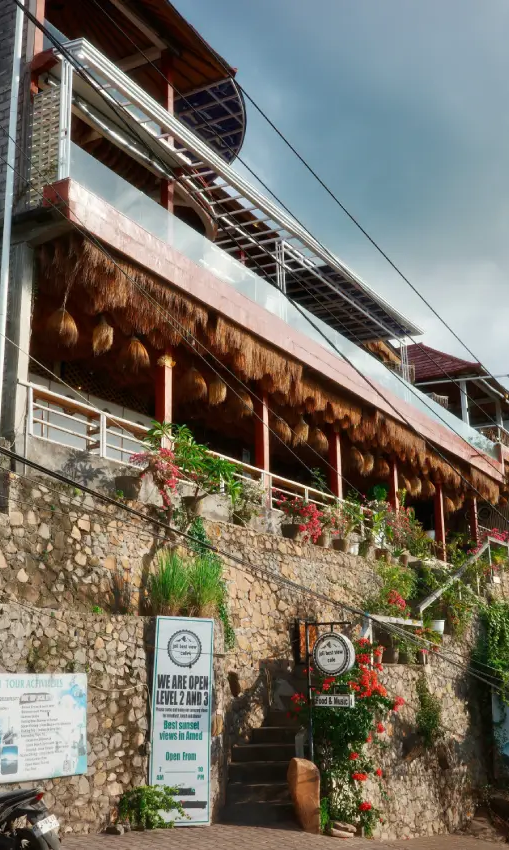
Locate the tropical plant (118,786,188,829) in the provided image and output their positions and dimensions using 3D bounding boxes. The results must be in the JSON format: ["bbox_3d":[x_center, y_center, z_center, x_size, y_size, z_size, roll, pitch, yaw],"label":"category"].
[{"bbox_3d":[-1.047,3.878,9.600,0.670,0.430,0.480,0,-16,-6],"label":"tropical plant"}]

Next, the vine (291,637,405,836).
[{"bbox_3d":[1.263,4.101,12.556,0.850,2.400,1.450,-9,-17,28],"label":"vine"}]

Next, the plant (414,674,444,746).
[{"bbox_3d":[2.894,4.738,15.619,0.280,1.170,0.550,-9,-17,28],"label":"plant"}]

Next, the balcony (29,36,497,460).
[{"bbox_3d":[2.080,-1.837,22.517,1.600,2.900,20.940,-10,-18,29],"label":"balcony"}]

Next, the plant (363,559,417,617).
[{"bbox_3d":[2.651,3.167,18.408,0.780,1.080,0.980,-9,-17,28],"label":"plant"}]

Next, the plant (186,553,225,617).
[{"bbox_3d":[-0.785,2.621,15.140,0.550,1.100,0.620,-11,-19,29],"label":"plant"}]

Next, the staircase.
[{"bbox_3d":[0.083,4.416,12.425,0.980,1.300,1.650,0,-15,-3],"label":"staircase"}]

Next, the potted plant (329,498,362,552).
[{"bbox_3d":[1.942,2.123,20.155,0.530,1.180,0.560,-10,-18,29],"label":"potted plant"}]

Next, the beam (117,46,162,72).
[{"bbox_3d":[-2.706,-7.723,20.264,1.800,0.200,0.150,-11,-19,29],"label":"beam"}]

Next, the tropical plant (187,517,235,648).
[{"bbox_3d":[-0.755,2.765,16.579,0.550,2.250,0.900,-11,-19,29],"label":"tropical plant"}]

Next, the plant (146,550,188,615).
[{"bbox_3d":[-1.063,1.958,11.671,0.450,0.820,0.480,-1,-15,0],"label":"plant"}]

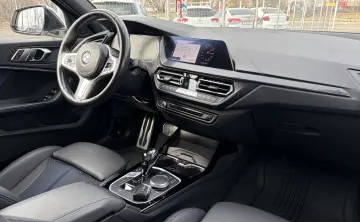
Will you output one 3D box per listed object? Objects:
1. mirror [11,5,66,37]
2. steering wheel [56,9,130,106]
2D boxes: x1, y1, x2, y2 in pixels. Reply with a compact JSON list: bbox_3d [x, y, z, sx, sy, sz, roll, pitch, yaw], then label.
[{"bbox_3d":[-0.723,-0.463,1.390,0.240,0.155,0.130,8,20,23],"label":"mirror"},{"bbox_3d":[-0.329,-0.201,1.029,0.370,0.370,0.095,12,0,32],"label":"steering wheel"}]

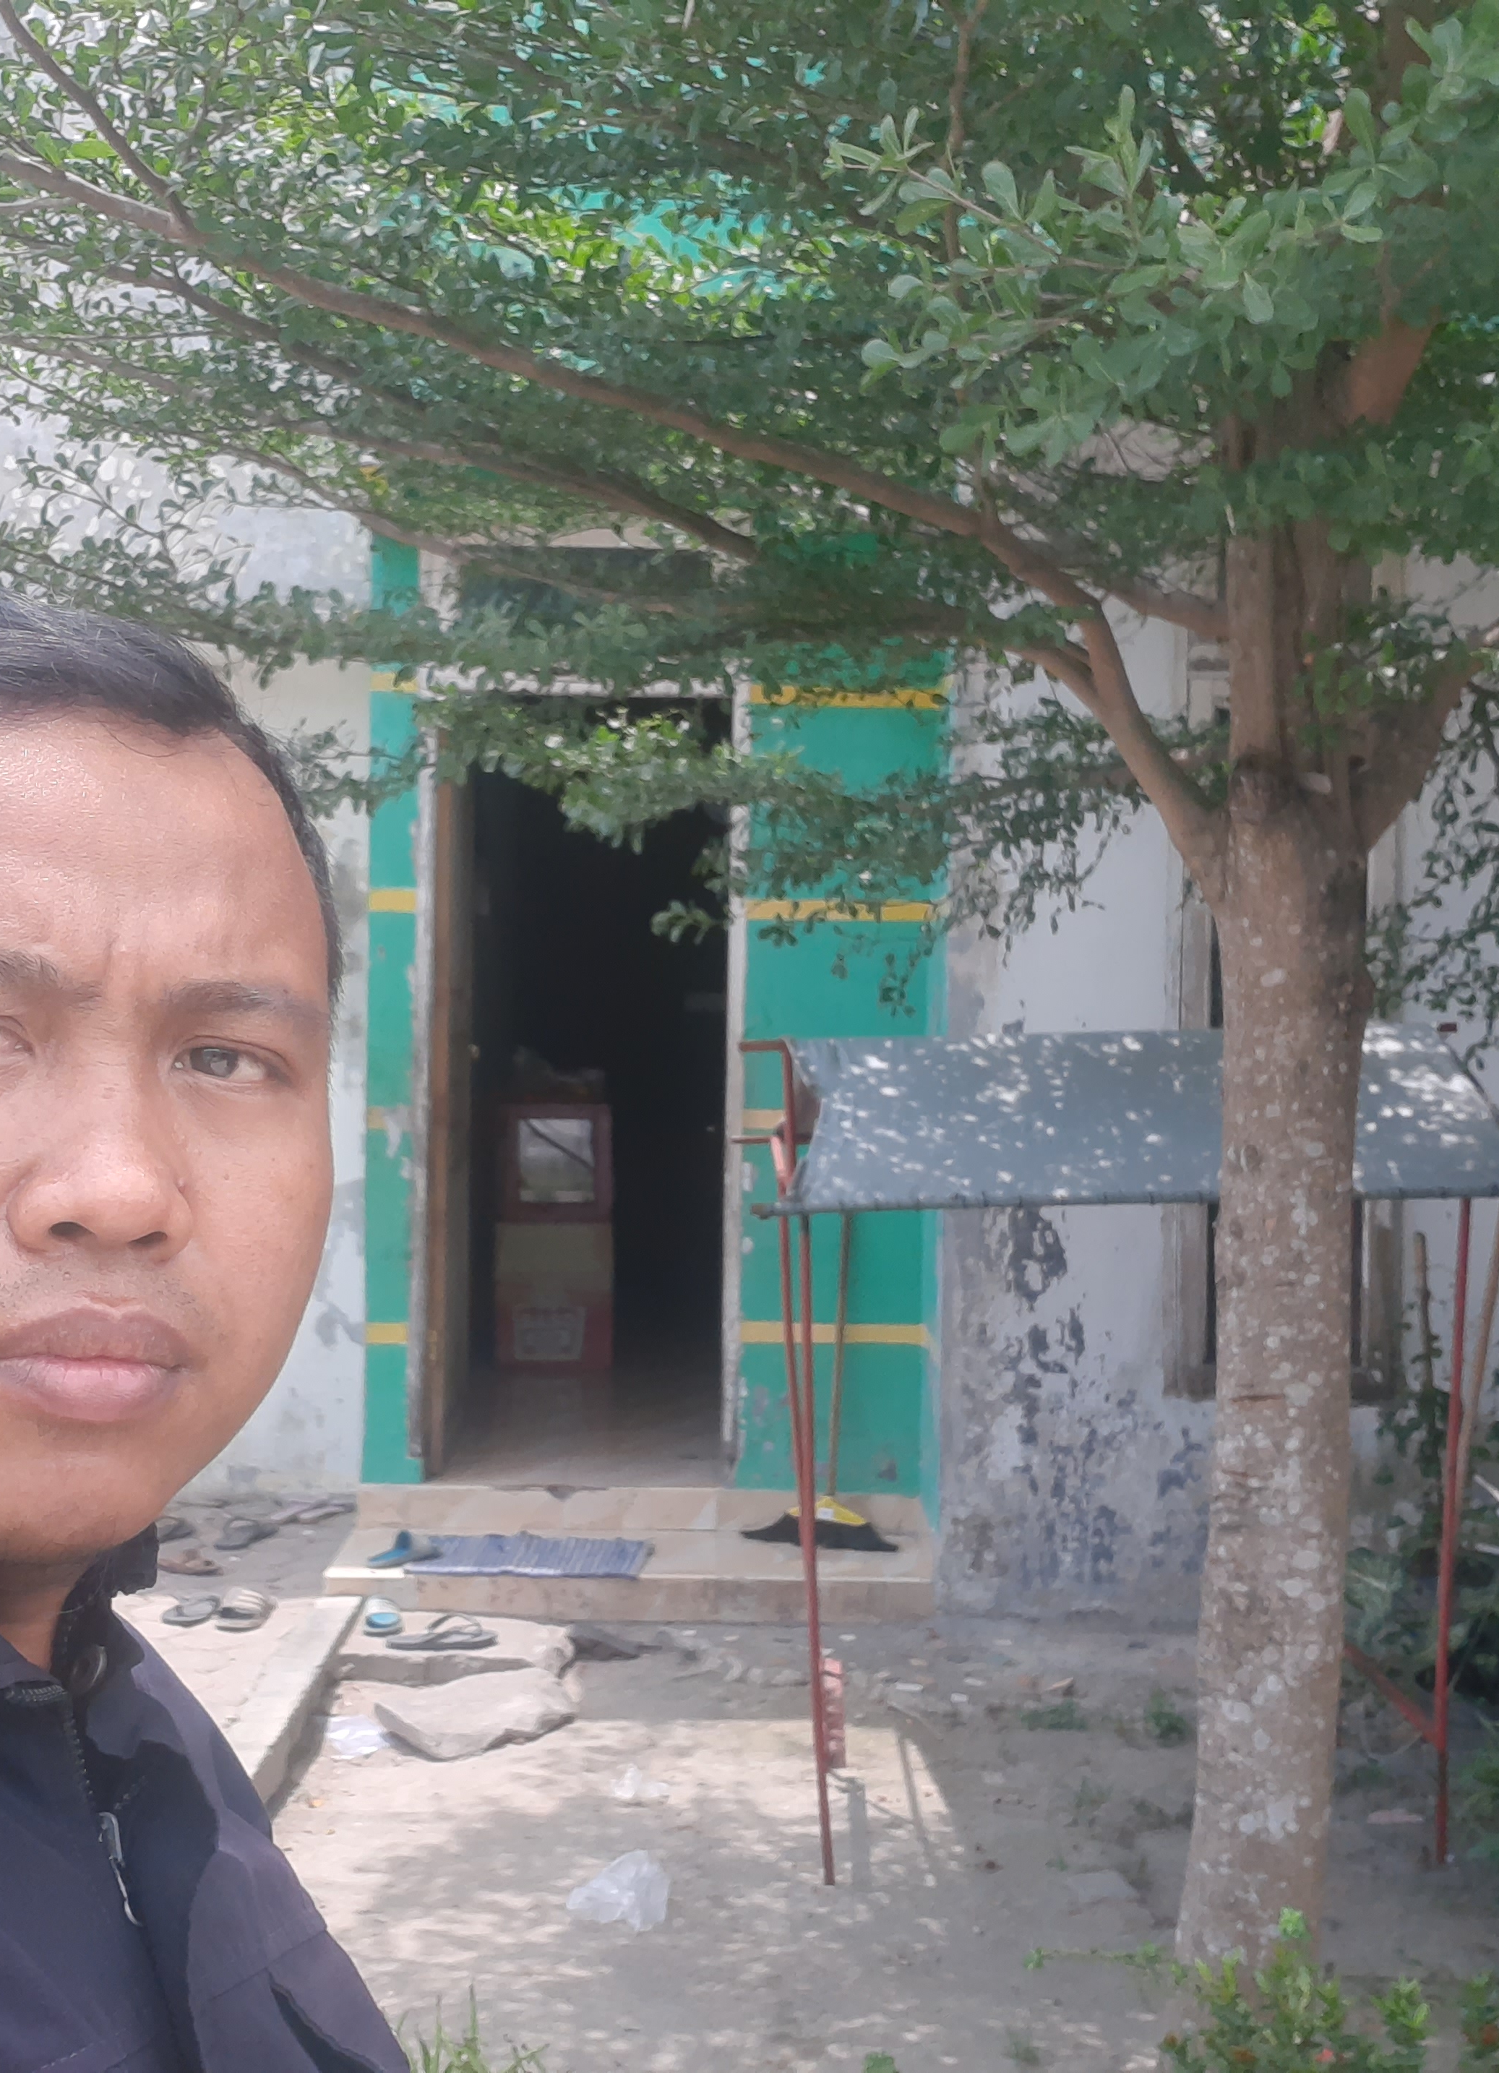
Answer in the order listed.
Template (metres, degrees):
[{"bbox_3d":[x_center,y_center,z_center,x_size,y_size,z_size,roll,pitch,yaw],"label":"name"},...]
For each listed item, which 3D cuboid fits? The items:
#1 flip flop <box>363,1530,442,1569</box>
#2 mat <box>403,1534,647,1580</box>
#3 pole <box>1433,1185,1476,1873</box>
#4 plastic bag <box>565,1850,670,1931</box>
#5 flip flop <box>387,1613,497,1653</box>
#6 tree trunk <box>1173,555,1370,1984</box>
[{"bbox_3d":[-0.842,1.255,4.936,0.220,0.075,0.095,-1,4,-38],"label":"flip flop"},{"bbox_3d":[-0.544,1.289,4.972,0.570,0.016,0.300,1,3,-1],"label":"mat"},{"bbox_3d":[1.285,0.903,3.642,0.027,1.250,0.027,1,3,-3],"label":"pole"},{"bbox_3d":[-0.223,1.461,3.458,0.175,0.085,0.160,1,3,-3],"label":"plastic bag"},{"bbox_3d":[-0.707,1.358,4.592,0.255,0.070,0.100,1,3,-10],"label":"flip flop"},{"bbox_3d":[0.879,0.350,3.333,0.260,2.370,0.260,1,3,-3],"label":"tree trunk"}]

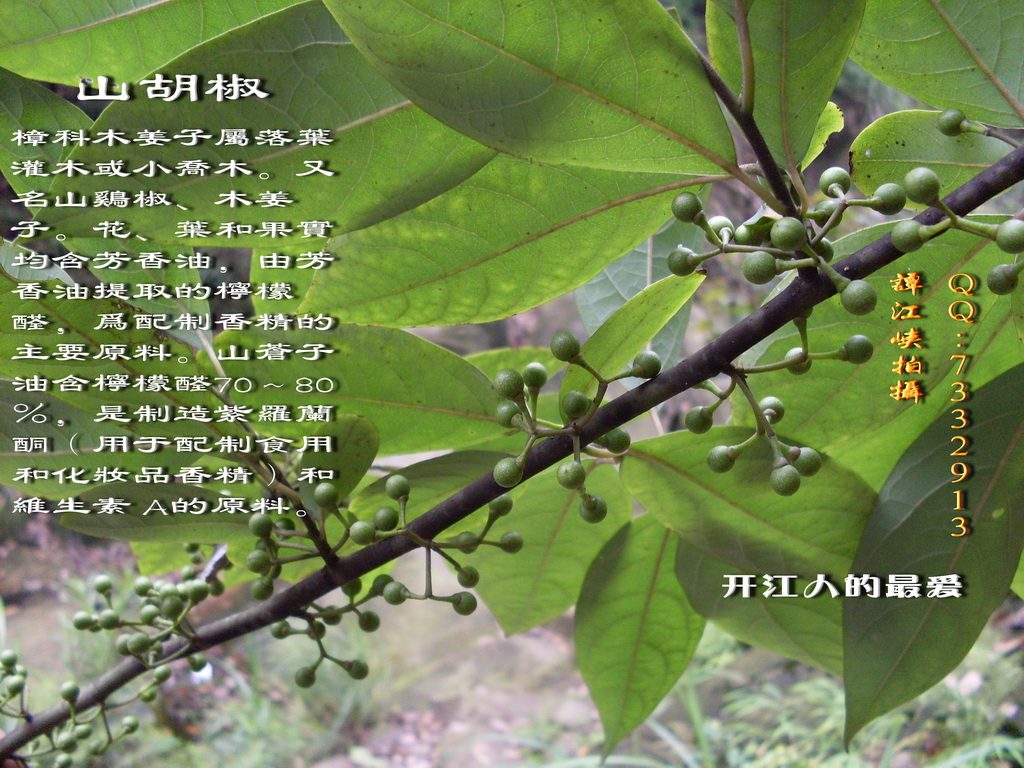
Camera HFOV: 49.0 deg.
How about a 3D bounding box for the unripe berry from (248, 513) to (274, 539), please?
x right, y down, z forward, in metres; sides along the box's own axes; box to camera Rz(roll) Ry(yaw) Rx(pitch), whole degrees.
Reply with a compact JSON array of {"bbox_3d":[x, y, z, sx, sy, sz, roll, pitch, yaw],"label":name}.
[{"bbox_3d":[-0.062,0.035,0.277,0.006,0.006,0.006,0,10,0],"label":"unripe berry"}]

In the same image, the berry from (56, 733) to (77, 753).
[{"bbox_3d":[-0.138,0.111,0.349,0.006,0.006,0.006,0,5,0],"label":"berry"}]

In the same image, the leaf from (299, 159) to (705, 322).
[{"bbox_3d":[-0.002,-0.034,0.270,0.115,0.041,0.014,-16,26,21],"label":"leaf"}]

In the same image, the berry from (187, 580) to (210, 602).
[{"bbox_3d":[-0.091,0.060,0.327,0.006,0.006,0.006,0,5,0],"label":"berry"}]

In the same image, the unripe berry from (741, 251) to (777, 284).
[{"bbox_3d":[0.044,-0.021,0.202,0.006,0.006,0.006,0,10,0],"label":"unripe berry"}]

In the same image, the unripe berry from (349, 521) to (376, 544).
[{"bbox_3d":[-0.036,0.036,0.272,0.006,0.006,0.006,0,10,0],"label":"unripe berry"}]

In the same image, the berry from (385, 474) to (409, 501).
[{"bbox_3d":[-0.028,0.025,0.272,0.006,0.006,0.006,0,5,0],"label":"berry"}]

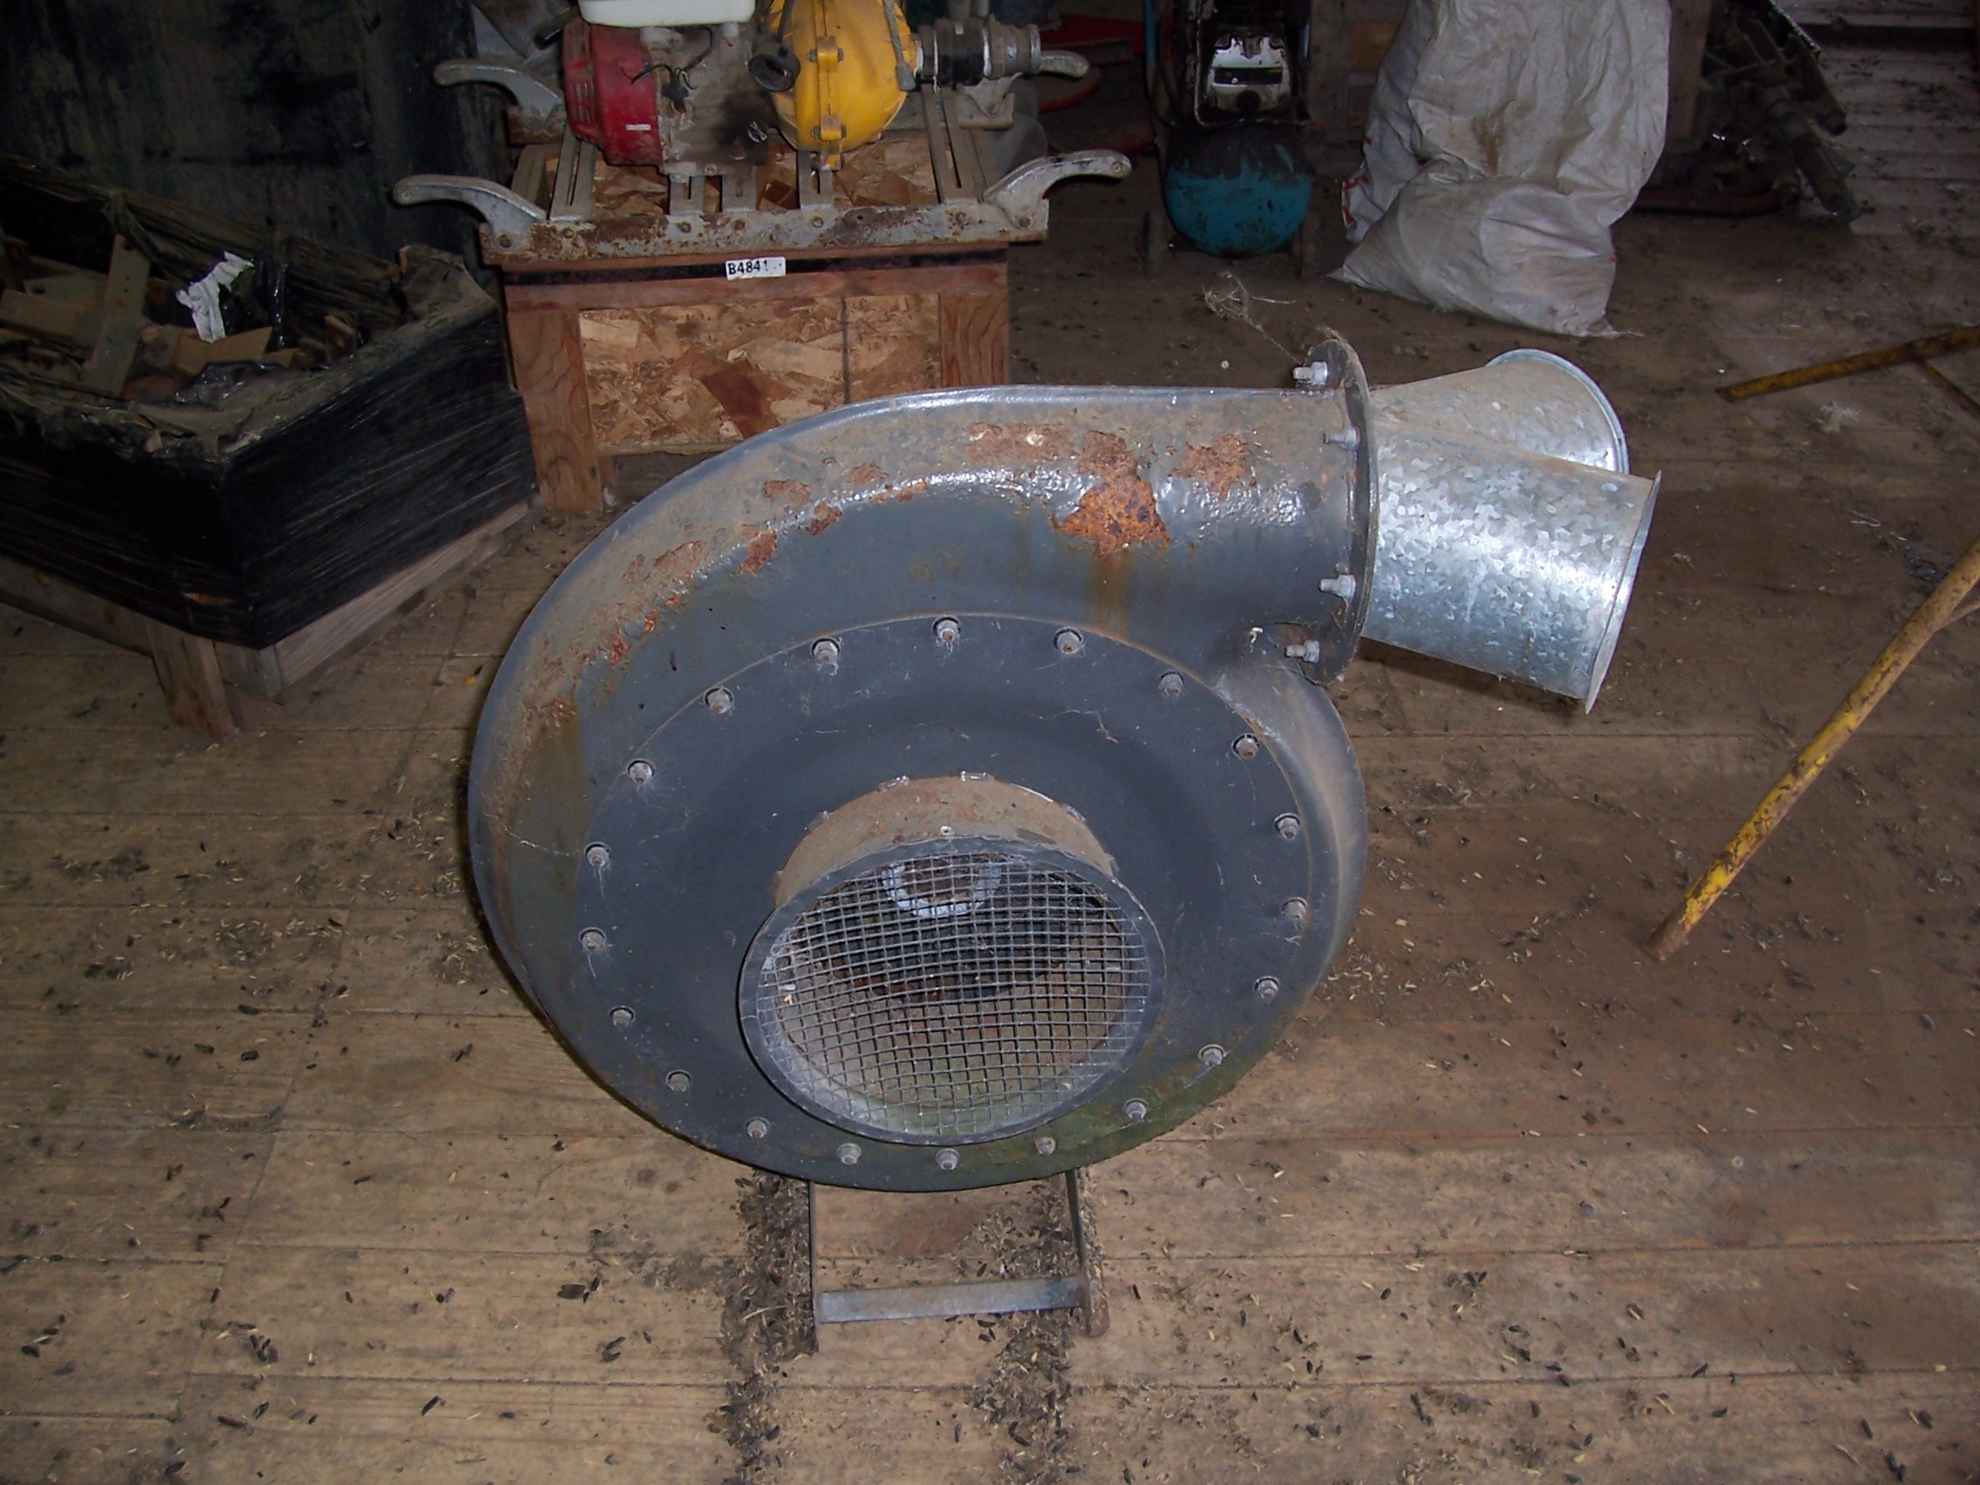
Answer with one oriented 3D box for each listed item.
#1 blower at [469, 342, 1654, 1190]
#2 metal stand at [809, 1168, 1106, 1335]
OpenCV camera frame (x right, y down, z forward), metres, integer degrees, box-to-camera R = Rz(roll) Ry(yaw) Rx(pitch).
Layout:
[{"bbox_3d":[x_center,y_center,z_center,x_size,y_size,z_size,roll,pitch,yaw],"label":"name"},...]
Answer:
[{"bbox_3d":[0.031,0.047,1.475,0.837,0.744,0.348,-3,37,-4],"label":"blower"},{"bbox_3d":[-0.041,0.333,1.670,0.241,0.069,0.380,-3,37,-4],"label":"metal stand"}]

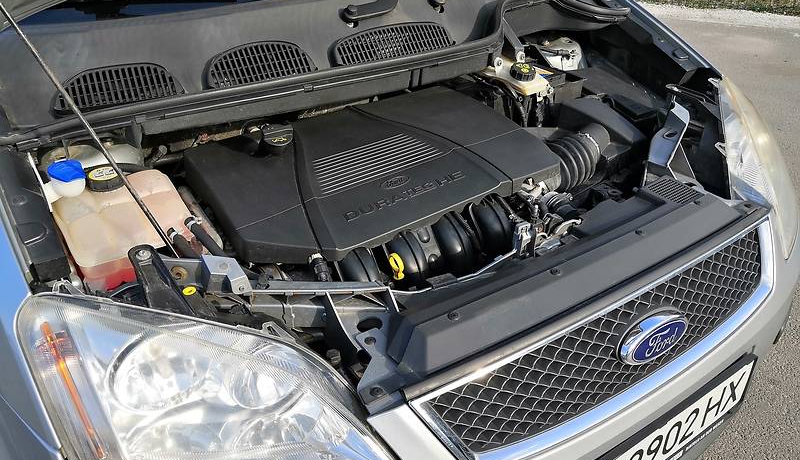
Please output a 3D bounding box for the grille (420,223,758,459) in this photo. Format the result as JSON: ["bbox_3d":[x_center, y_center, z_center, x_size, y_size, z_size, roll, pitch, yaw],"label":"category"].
[{"bbox_3d":[0.359,0.152,0.939,0.714,0.107,0.082,-21,39,-27],"label":"grille"}]

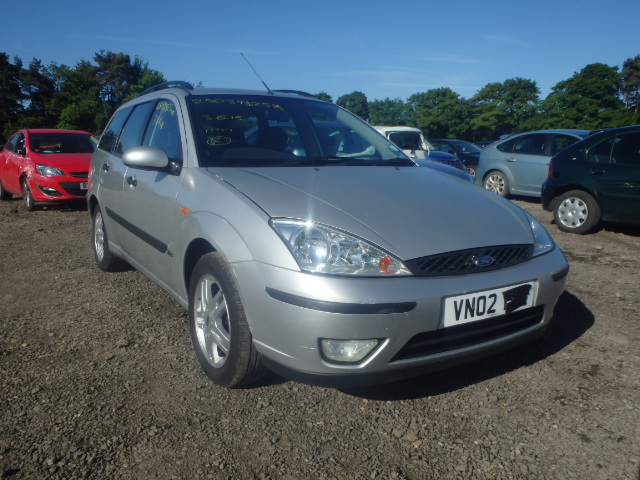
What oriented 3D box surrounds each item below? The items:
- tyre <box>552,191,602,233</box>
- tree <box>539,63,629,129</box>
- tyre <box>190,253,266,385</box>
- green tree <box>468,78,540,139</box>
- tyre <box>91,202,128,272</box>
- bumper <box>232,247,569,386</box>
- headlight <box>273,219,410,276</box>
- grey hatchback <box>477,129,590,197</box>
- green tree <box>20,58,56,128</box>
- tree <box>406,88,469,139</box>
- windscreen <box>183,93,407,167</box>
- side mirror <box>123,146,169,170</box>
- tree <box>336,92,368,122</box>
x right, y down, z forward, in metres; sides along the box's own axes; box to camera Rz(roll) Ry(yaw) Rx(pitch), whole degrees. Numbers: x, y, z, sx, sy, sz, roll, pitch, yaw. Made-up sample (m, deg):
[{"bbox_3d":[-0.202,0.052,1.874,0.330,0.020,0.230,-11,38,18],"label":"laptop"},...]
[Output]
[{"bbox_3d":[3.554,-0.379,7.145,0.185,0.595,0.595,-5,11,-32],"label":"tyre"},{"bbox_3d":[21.735,-10.226,42.703,7.464,8.466,7.464,5,11,26],"label":"tree"},{"bbox_3d":[-0.409,0.354,2.318,0.200,0.605,0.605,-5,11,-32],"label":"tyre"},{"bbox_3d":[17.019,-10.827,48.679,6.861,8.407,6.861,4,10,18],"label":"green tree"},{"bbox_3d":[-1.800,-0.030,4.483,0.200,0.610,0.610,-5,11,-32],"label":"tyre"},{"bbox_3d":[0.518,0.258,2.214,1.680,0.460,0.580,-5,11,-32],"label":"bumper"},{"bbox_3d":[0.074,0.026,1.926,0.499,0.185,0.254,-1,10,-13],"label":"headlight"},{"bbox_3d":[5.270,-1.480,10.550,1.830,1.480,4.330,-6,11,-33],"label":"grey hatchback"},{"bbox_3d":[-23.216,-10.589,42.696,3.407,8.388,3.407,-5,11,-28],"label":"green tree"},{"bbox_3d":[11.944,-11.507,52.625,6.428,7.526,6.428,3,10,12],"label":"tree"},{"bbox_3d":[-0.118,-0.680,3.086,1.420,0.180,0.860,-5,42,-32],"label":"windscreen"},{"bbox_3d":[-0.924,-0.437,2.750,0.220,0.130,0.125,-5,11,-32],"label":"side mirror"},{"bbox_3d":[3.801,-13.582,62.708,4.072,8.761,4.072,2,9,3],"label":"tree"}]

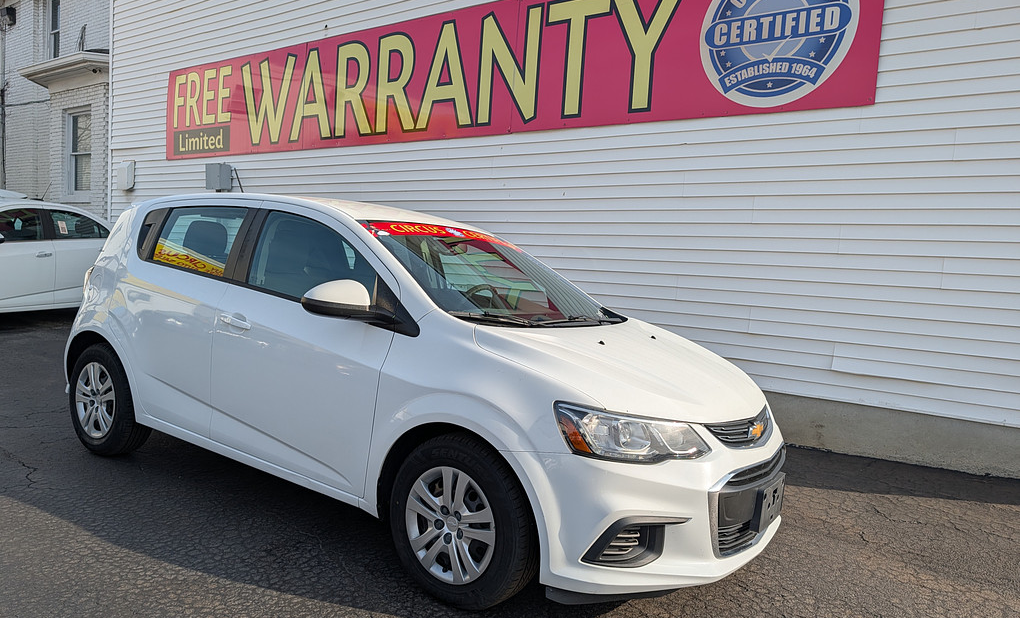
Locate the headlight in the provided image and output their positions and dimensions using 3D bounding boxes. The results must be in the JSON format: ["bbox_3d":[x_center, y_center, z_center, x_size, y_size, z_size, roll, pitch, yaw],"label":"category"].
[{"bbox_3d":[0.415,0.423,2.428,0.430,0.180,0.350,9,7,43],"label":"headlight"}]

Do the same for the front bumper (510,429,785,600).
[{"bbox_3d":[0.747,0.703,2.957,0.740,0.550,1.730,8,6,33],"label":"front bumper"}]

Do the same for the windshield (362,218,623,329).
[{"bbox_3d":[-0.041,-0.168,3.440,0.840,0.110,1.360,43,23,24],"label":"windshield"}]

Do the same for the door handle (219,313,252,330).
[{"bbox_3d":[-1.255,0.062,3.219,0.205,0.043,0.050,15,10,32],"label":"door handle"}]

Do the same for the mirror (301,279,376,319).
[{"bbox_3d":[-0.650,-0.041,2.771,0.180,0.140,0.215,8,6,33],"label":"mirror"}]

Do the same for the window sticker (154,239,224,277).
[{"bbox_3d":[-1.651,-0.262,3.613,0.600,0.135,0.015,10,-11,33],"label":"window sticker"}]

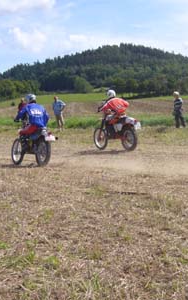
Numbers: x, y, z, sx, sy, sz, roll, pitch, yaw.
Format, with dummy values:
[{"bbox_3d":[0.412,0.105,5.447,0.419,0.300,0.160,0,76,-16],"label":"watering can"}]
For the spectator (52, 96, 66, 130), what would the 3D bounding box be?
[{"bbox_3d":[-1.711,-1.806,28.900,0.580,1.740,0.380,-1,6,34],"label":"spectator"}]

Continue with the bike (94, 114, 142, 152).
[{"bbox_3d":[0.668,-0.519,17.150,0.800,1.140,2.080,-8,6,-35],"label":"bike"}]

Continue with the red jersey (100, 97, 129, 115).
[{"bbox_3d":[0.624,-1.299,17.100,0.640,0.480,0.580,-8,6,-35],"label":"red jersey"}]

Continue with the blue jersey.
[{"bbox_3d":[-1.469,-0.815,13.650,0.660,0.560,0.520,-7,6,-32],"label":"blue jersey"}]

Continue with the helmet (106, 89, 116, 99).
[{"bbox_3d":[0.528,-1.678,17.250,0.250,0.270,0.320,-9,7,-43],"label":"helmet"}]

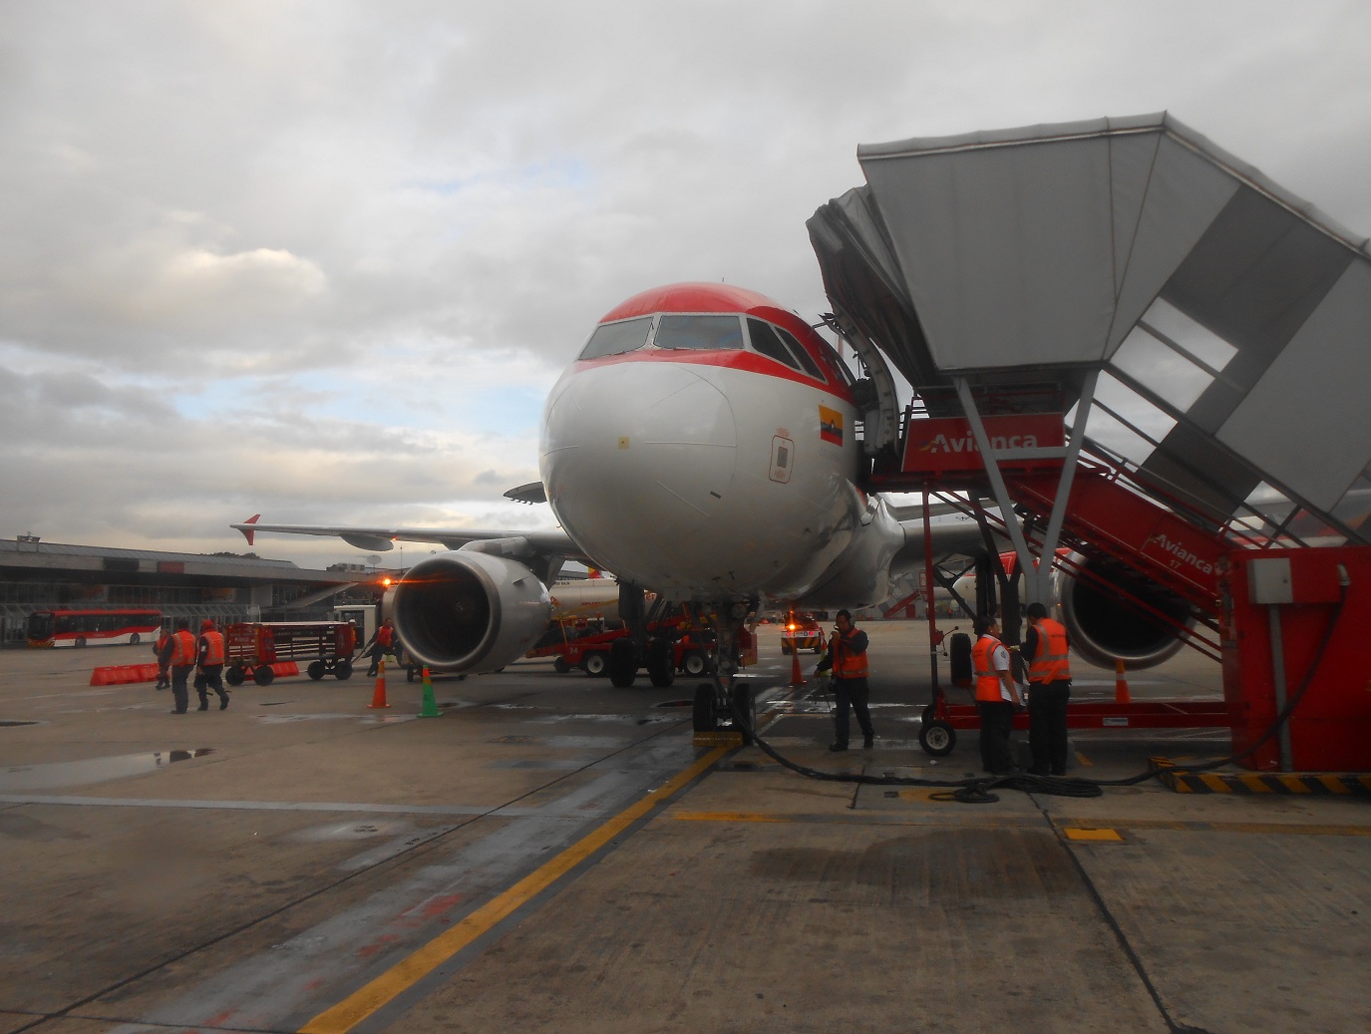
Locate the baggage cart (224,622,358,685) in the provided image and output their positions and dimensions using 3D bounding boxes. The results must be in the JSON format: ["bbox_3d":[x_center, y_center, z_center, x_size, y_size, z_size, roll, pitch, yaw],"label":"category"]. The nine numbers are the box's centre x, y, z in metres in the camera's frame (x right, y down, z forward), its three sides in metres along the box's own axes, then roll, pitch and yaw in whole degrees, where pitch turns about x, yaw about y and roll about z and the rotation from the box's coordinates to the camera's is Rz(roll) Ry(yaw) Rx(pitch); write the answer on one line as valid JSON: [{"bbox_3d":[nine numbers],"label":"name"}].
[{"bbox_3d":[-10.622,3.639,27.889,1.400,1.620,3.050,-4,-6,31],"label":"baggage cart"}]

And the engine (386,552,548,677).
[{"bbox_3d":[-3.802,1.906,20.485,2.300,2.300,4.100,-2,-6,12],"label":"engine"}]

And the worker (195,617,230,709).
[{"bbox_3d":[-8.859,2.776,19.431,0.520,1.660,0.520,-4,-7,32],"label":"worker"}]

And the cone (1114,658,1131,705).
[{"bbox_3d":[6.774,2.629,16.114,0.400,0.880,0.400,-1,-6,0],"label":"cone"}]

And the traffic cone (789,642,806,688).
[{"bbox_3d":[2.548,3.407,23.654,0.400,0.900,0.400,-1,-6,0],"label":"traffic cone"}]

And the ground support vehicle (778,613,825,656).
[{"bbox_3d":[5.144,4.970,44.350,1.750,1.700,4.200,-2,-6,11],"label":"ground support vehicle"}]

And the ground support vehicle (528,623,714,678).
[{"bbox_3d":[-1.338,3.609,29.335,5.700,1.700,1.900,-2,-6,12],"label":"ground support vehicle"}]

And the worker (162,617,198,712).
[{"bbox_3d":[-9.290,2.741,19.058,0.400,1.670,0.540,-5,-7,40],"label":"worker"}]

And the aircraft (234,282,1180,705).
[{"bbox_3d":[2.722,-2.415,24.051,34.100,12.560,31.440,-2,-6,12],"label":"aircraft"}]

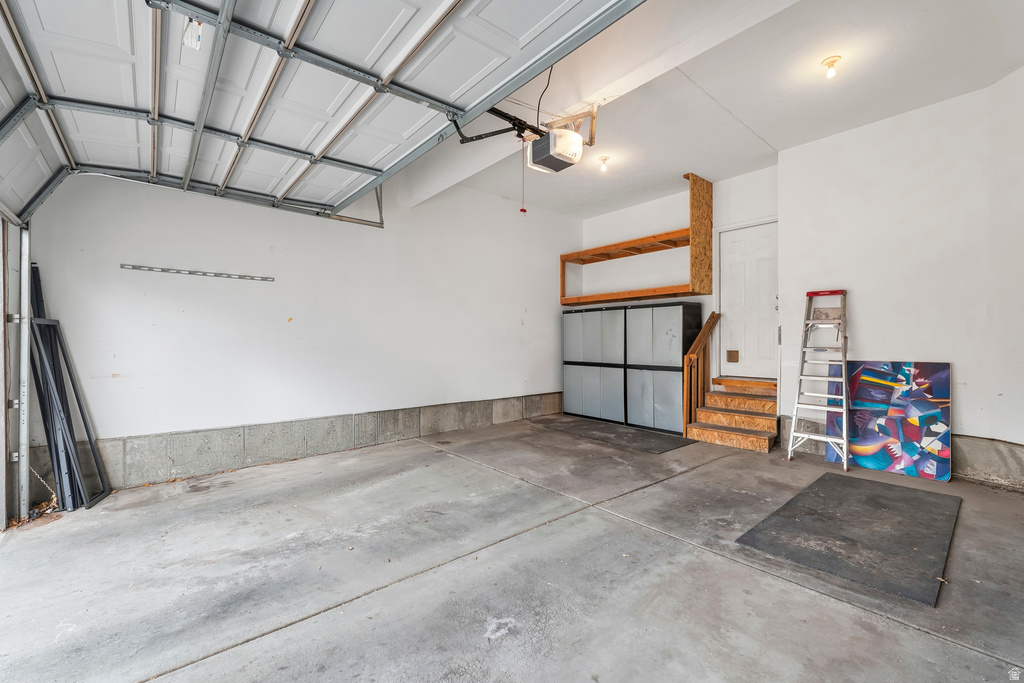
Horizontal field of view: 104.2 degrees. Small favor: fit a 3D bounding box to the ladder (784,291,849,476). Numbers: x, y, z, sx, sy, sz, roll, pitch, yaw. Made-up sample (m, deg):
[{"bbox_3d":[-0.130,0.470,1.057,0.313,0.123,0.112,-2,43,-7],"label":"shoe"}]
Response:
[{"bbox_3d":[3.268,0.377,4.184,0.200,1.830,0.490,17,-11,-41],"label":"ladder"}]

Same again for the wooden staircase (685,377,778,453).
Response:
[{"bbox_3d":[2.859,0.877,5.085,0.830,0.750,0.960,0,0,-42],"label":"wooden staircase"}]

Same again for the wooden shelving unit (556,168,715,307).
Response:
[{"bbox_3d":[1.855,-1.445,6.293,0.720,1.630,2.280,0,0,-42],"label":"wooden shelving unit"}]

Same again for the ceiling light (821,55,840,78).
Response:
[{"bbox_3d":[2.575,-2.205,3.213,0.125,0.160,0.125,0,0,-42],"label":"ceiling light"}]

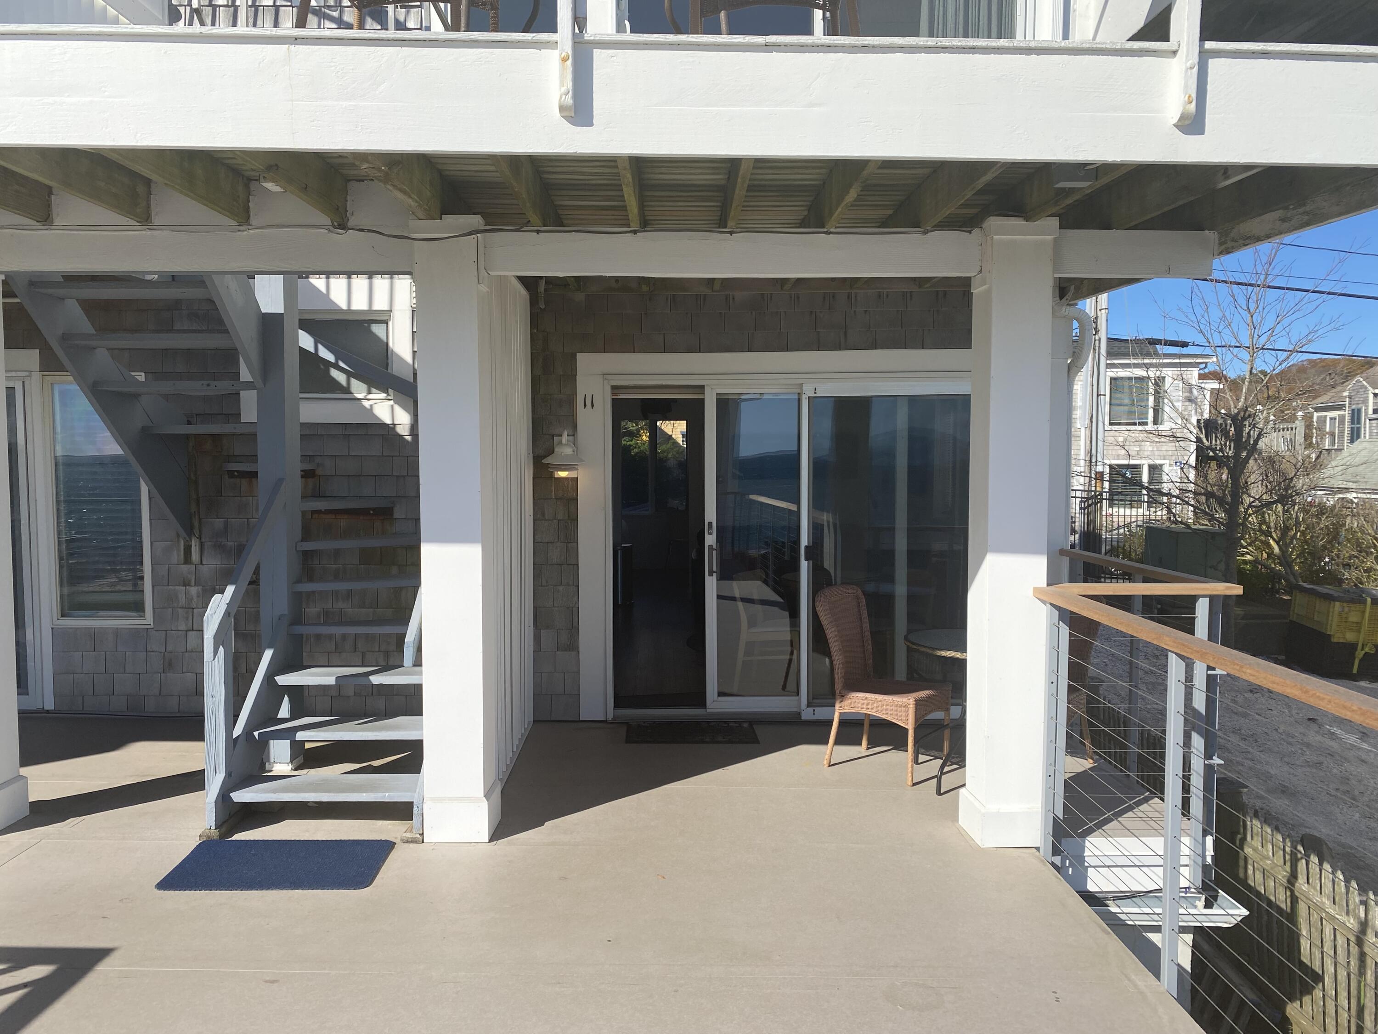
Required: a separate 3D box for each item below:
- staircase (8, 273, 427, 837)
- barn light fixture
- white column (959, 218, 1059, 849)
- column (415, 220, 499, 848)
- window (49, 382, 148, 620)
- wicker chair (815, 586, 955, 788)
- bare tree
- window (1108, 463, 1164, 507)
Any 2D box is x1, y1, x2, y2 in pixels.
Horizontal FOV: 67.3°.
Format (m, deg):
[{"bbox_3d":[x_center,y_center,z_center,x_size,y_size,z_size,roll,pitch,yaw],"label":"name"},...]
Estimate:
[{"bbox_3d":[-2.011,-0.011,5.132,1.798,2.586,1.919,0,3,-1],"label":"staircase"},{"bbox_3d":[-0.729,-0.362,5.993,0.242,0.268,0.273,0,3,-1],"label":"barn light fixture"},{"bbox_3d":[1.323,0.076,4.301,0.273,2.515,0.273,0,3,-1],"label":"white column"},{"bbox_3d":[-0.961,0.075,4.302,0.273,2.505,0.273,0,3,-1],"label":"column"},{"bbox_3d":[-3.454,-0.095,6.065,0.555,1.434,0.081,0,3,-1],"label":"window"},{"bbox_3d":[0.996,0.813,5.284,0.576,0.923,0.475,3,4,39],"label":"wicker chair"},{"bbox_3d":[8.429,-1.090,16.000,3.500,6.200,3.500,0,3,-1],"label":"bare tree"},{"bbox_3d":[12.533,-0.905,29.000,1.570,1.240,0.150,0,3,-1],"label":"window"}]

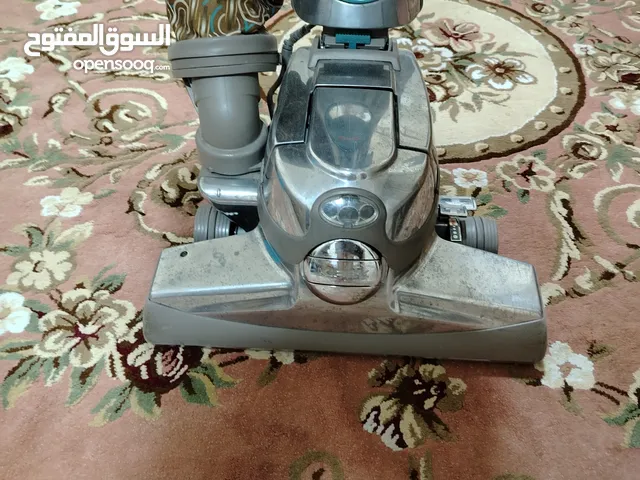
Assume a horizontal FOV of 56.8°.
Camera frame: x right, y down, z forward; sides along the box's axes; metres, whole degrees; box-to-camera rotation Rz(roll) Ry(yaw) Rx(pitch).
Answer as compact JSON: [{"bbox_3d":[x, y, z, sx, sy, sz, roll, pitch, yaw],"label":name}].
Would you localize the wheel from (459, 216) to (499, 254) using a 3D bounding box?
[{"bbox_3d":[0.161,0.006,0.626,0.037,0.066,0.066,3,46,1],"label":"wheel"}]

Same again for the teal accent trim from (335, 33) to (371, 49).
[{"bbox_3d":[0.032,-0.193,0.572,0.034,0.015,0.009,3,46,1],"label":"teal accent trim"}]

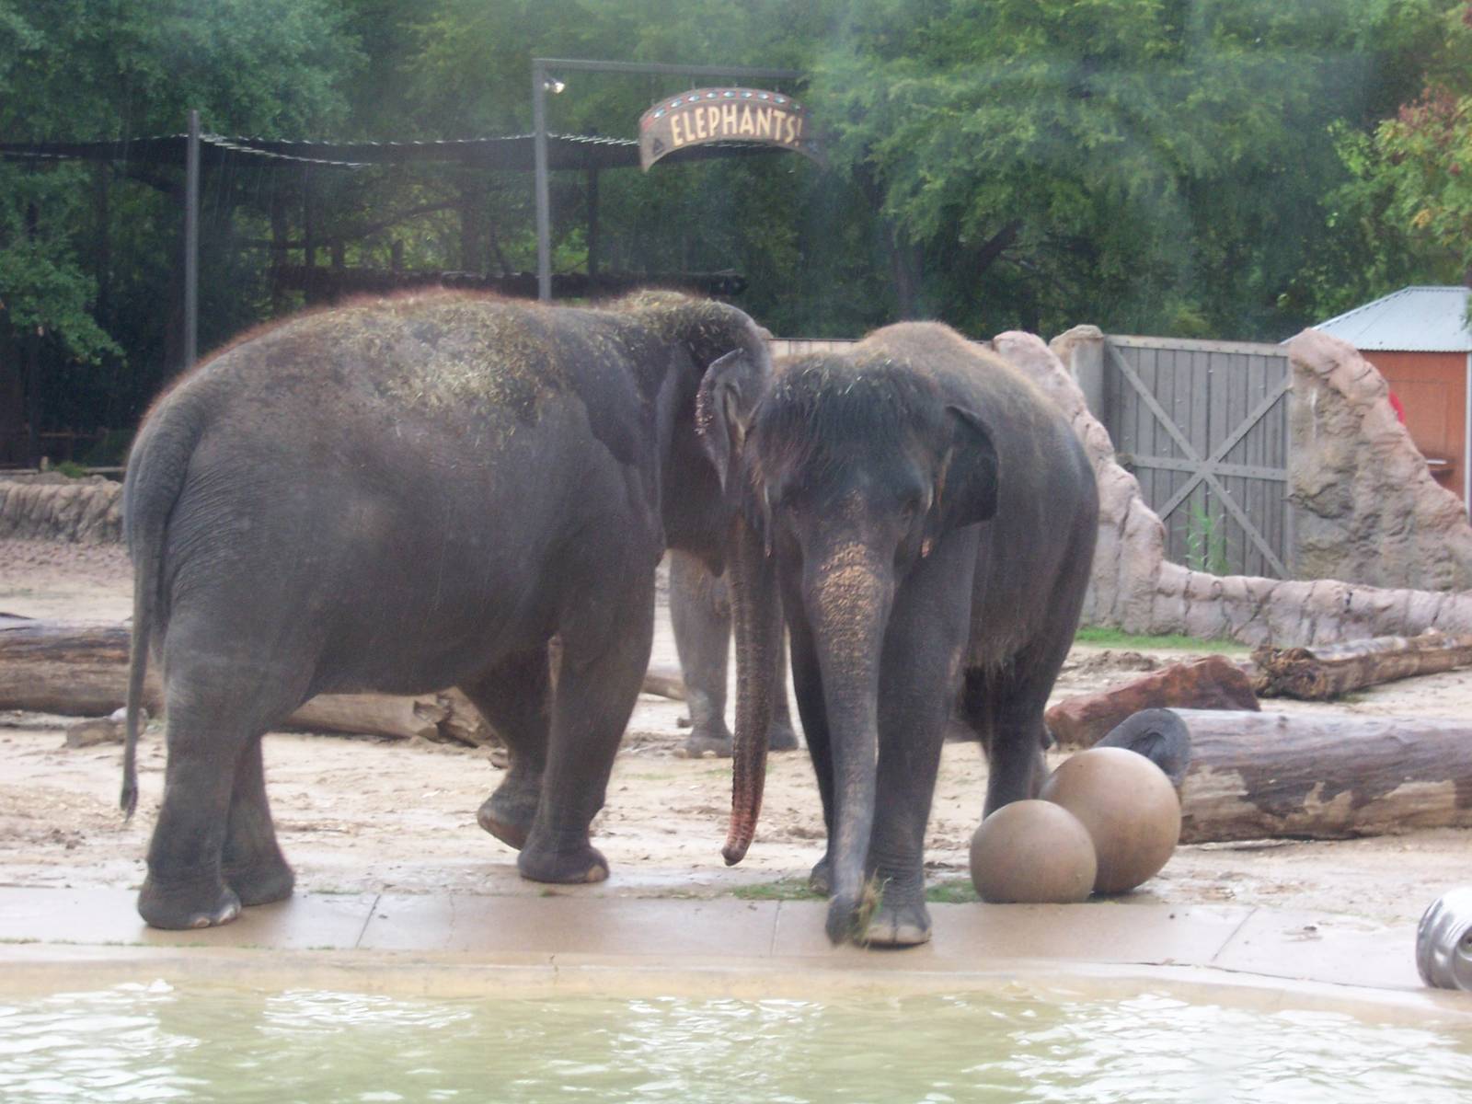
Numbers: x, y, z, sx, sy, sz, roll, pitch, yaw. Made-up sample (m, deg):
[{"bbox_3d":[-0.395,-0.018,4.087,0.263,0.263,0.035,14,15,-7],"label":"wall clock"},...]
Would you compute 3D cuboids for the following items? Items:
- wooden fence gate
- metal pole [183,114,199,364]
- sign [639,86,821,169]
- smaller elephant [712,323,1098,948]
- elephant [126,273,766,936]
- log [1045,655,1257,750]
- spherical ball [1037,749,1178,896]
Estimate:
[{"bbox_3d":[3.457,-0.614,33.800,1.650,1.920,0.100,3,5,29],"label":"wooden fence gate"},{"bbox_3d":[-5.671,-2.835,47.849,0.110,3.650,0.110,1,5,0],"label":"metal pole"},{"bbox_3d":[-0.042,-4.417,48.000,2.250,0.860,0.120,-2,6,-31],"label":"sign"},{"bbox_3d":[0.783,0.248,19.051,1.300,2.400,3.000,2,5,14],"label":"smaller elephant"},{"bbox_3d":[-1.136,0.164,19.197,3.000,2.500,1.220,-2,5,-31],"label":"elephant"},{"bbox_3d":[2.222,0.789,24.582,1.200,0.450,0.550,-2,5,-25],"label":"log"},{"bbox_3d":[1.584,1.129,19.400,0.610,0.610,0.610,1,5,0],"label":"spherical ball"}]

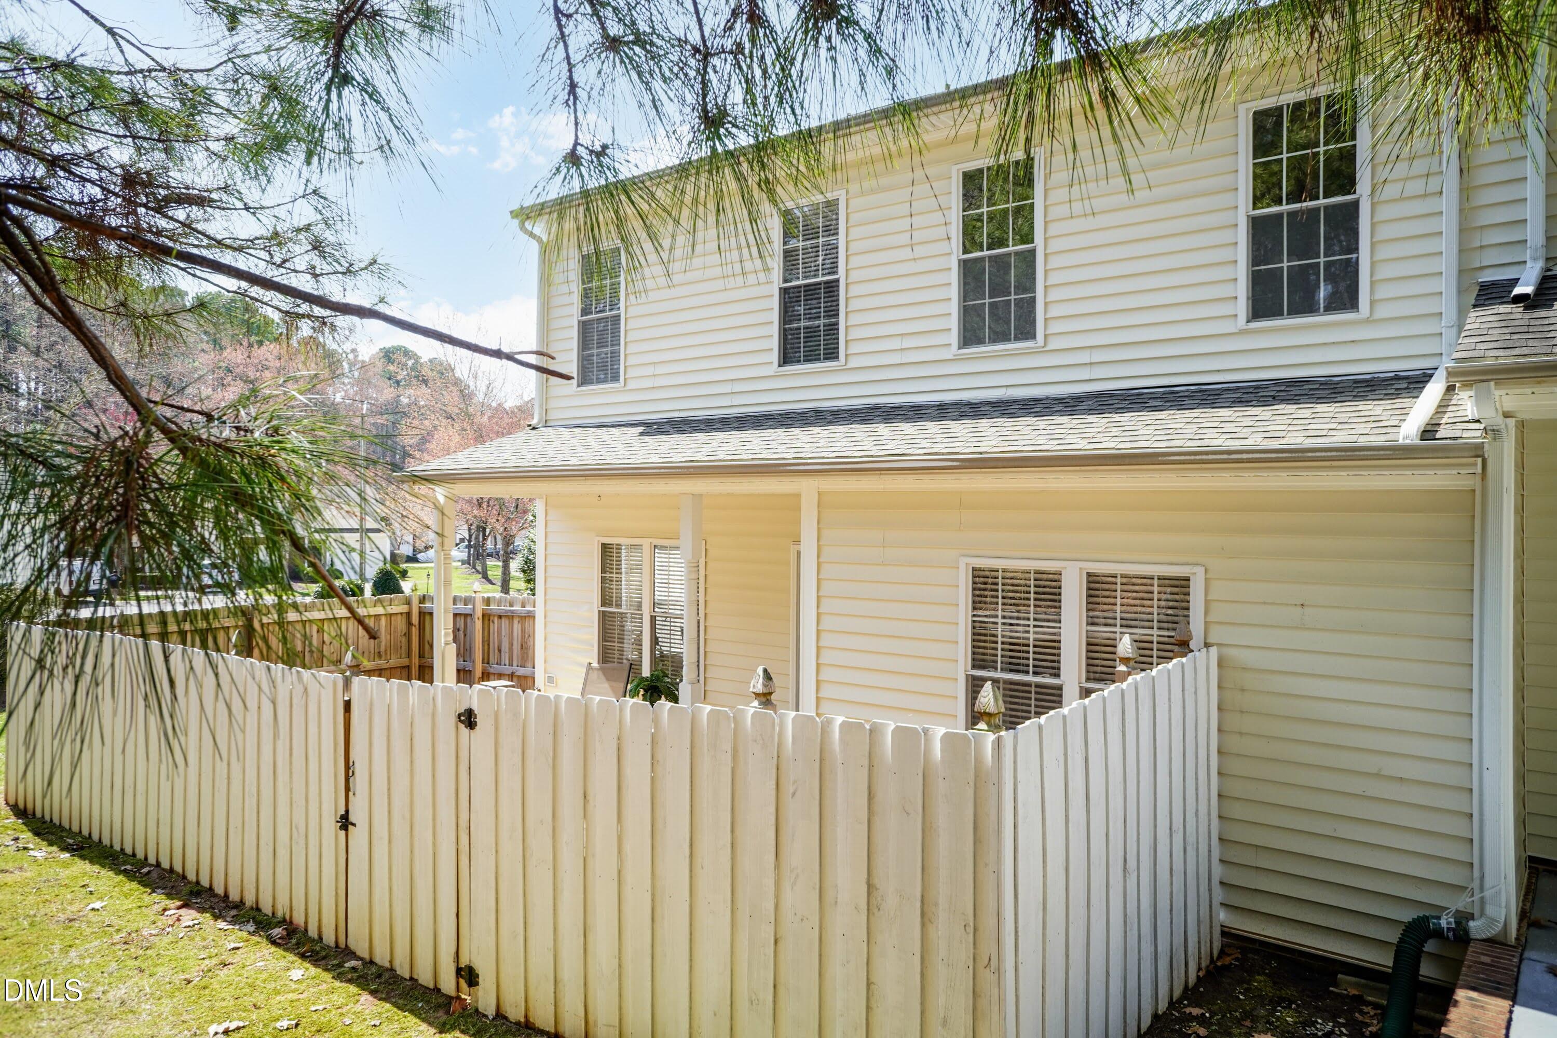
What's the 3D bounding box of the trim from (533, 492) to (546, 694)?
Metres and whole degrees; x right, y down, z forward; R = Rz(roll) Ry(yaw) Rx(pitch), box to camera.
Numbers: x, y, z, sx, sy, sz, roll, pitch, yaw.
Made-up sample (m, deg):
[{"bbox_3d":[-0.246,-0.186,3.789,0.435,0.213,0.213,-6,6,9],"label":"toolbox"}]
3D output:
[{"bbox_3d":[-2.667,0.975,11.837,0.140,2.530,0.120,1,1,38],"label":"trim"}]

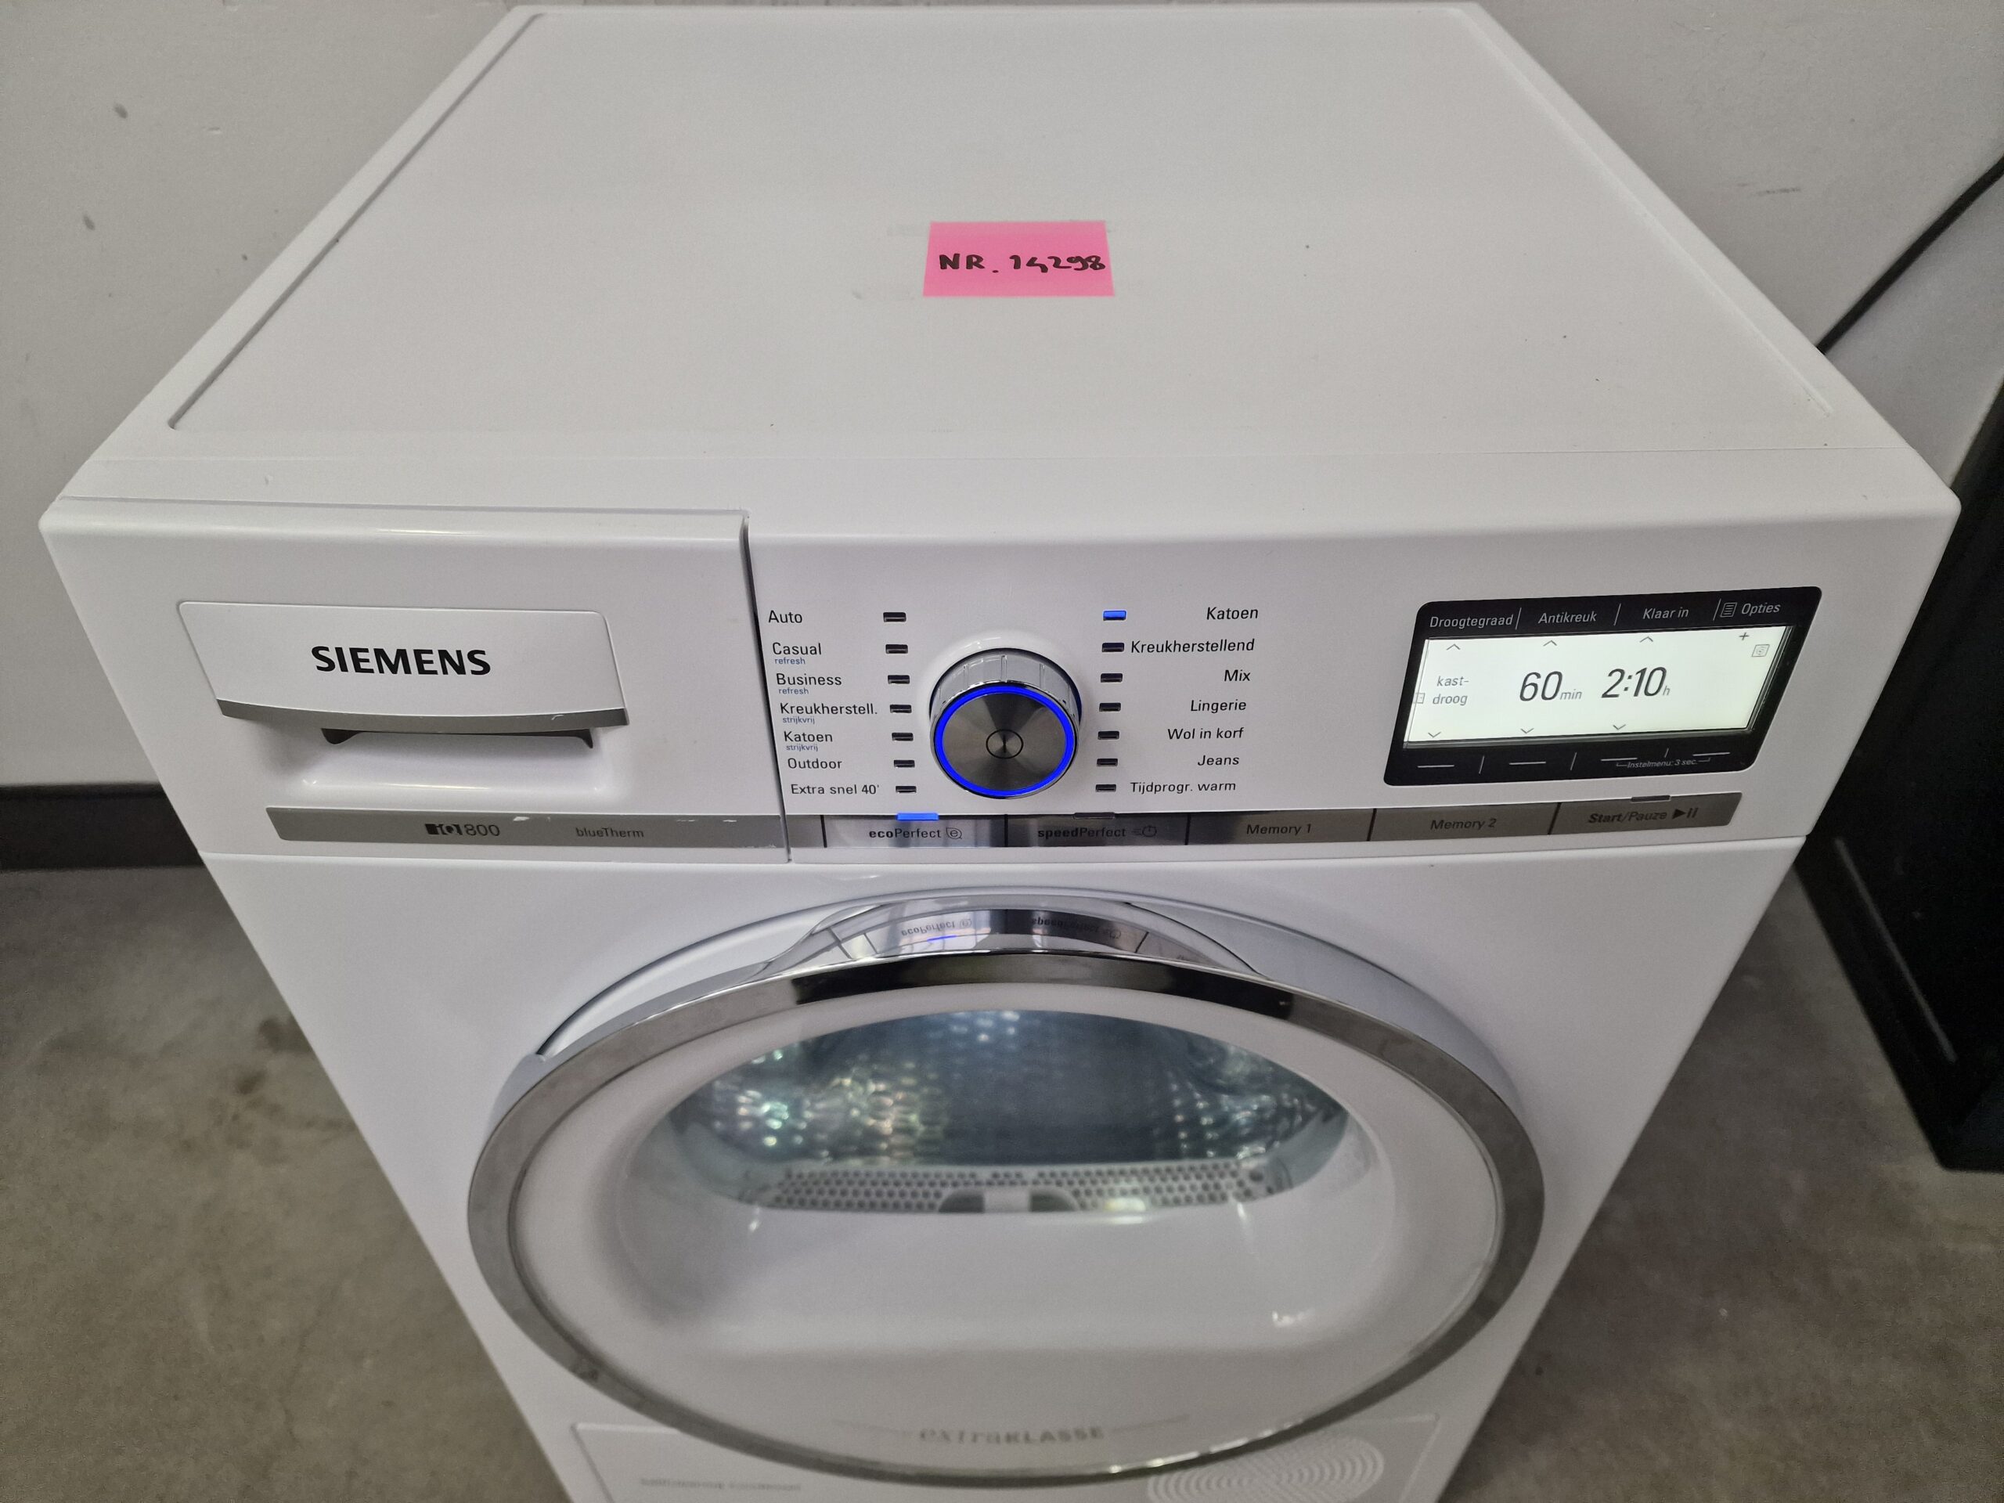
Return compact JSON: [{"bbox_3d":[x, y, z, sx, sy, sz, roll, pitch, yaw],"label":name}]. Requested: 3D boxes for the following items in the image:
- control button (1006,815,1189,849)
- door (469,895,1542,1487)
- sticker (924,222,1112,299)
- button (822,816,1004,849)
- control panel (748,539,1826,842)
[{"bbox_3d":[0.034,0.027,0.478,0.066,0.015,0.008,-1,36,0],"label":"control button"},{"bbox_3d":[0.002,0.240,0.647,0.490,0.490,0.050,-1,41,0],"label":"door"},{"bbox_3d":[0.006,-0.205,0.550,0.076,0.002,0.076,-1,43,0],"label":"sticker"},{"bbox_3d":[-0.031,0.028,0.478,0.065,0.015,0.008,-1,36,0],"label":"button"},{"bbox_3d":[0.097,-0.014,0.441,0.352,0.126,0.030,-1,36,0],"label":"control panel"}]

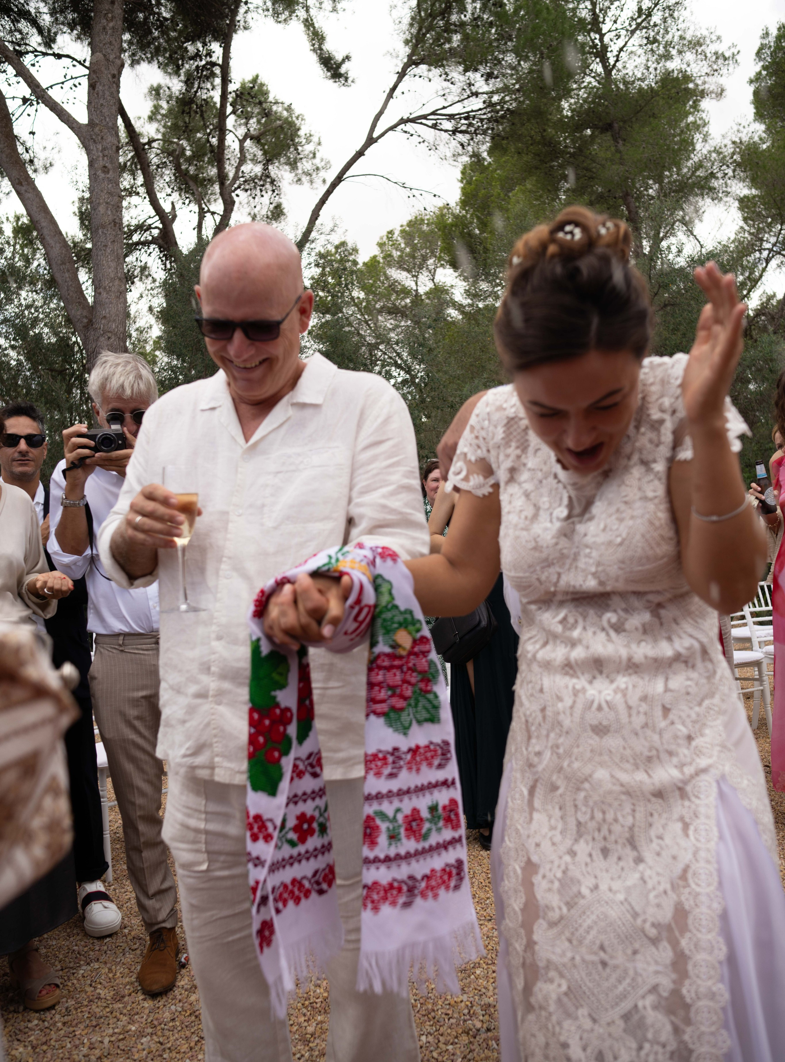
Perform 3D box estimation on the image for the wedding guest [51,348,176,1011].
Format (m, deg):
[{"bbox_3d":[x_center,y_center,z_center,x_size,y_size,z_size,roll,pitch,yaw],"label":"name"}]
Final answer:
[{"bbox_3d":[-0.700,0.370,2.250,0.520,1.750,0.460,-2,1,-9],"label":"wedding guest"}]

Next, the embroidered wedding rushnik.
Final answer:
[{"bbox_3d":[-0.035,0.290,0.980,0.280,0.560,0.180,-2,1,-16],"label":"embroidered wedding rushnik"}]

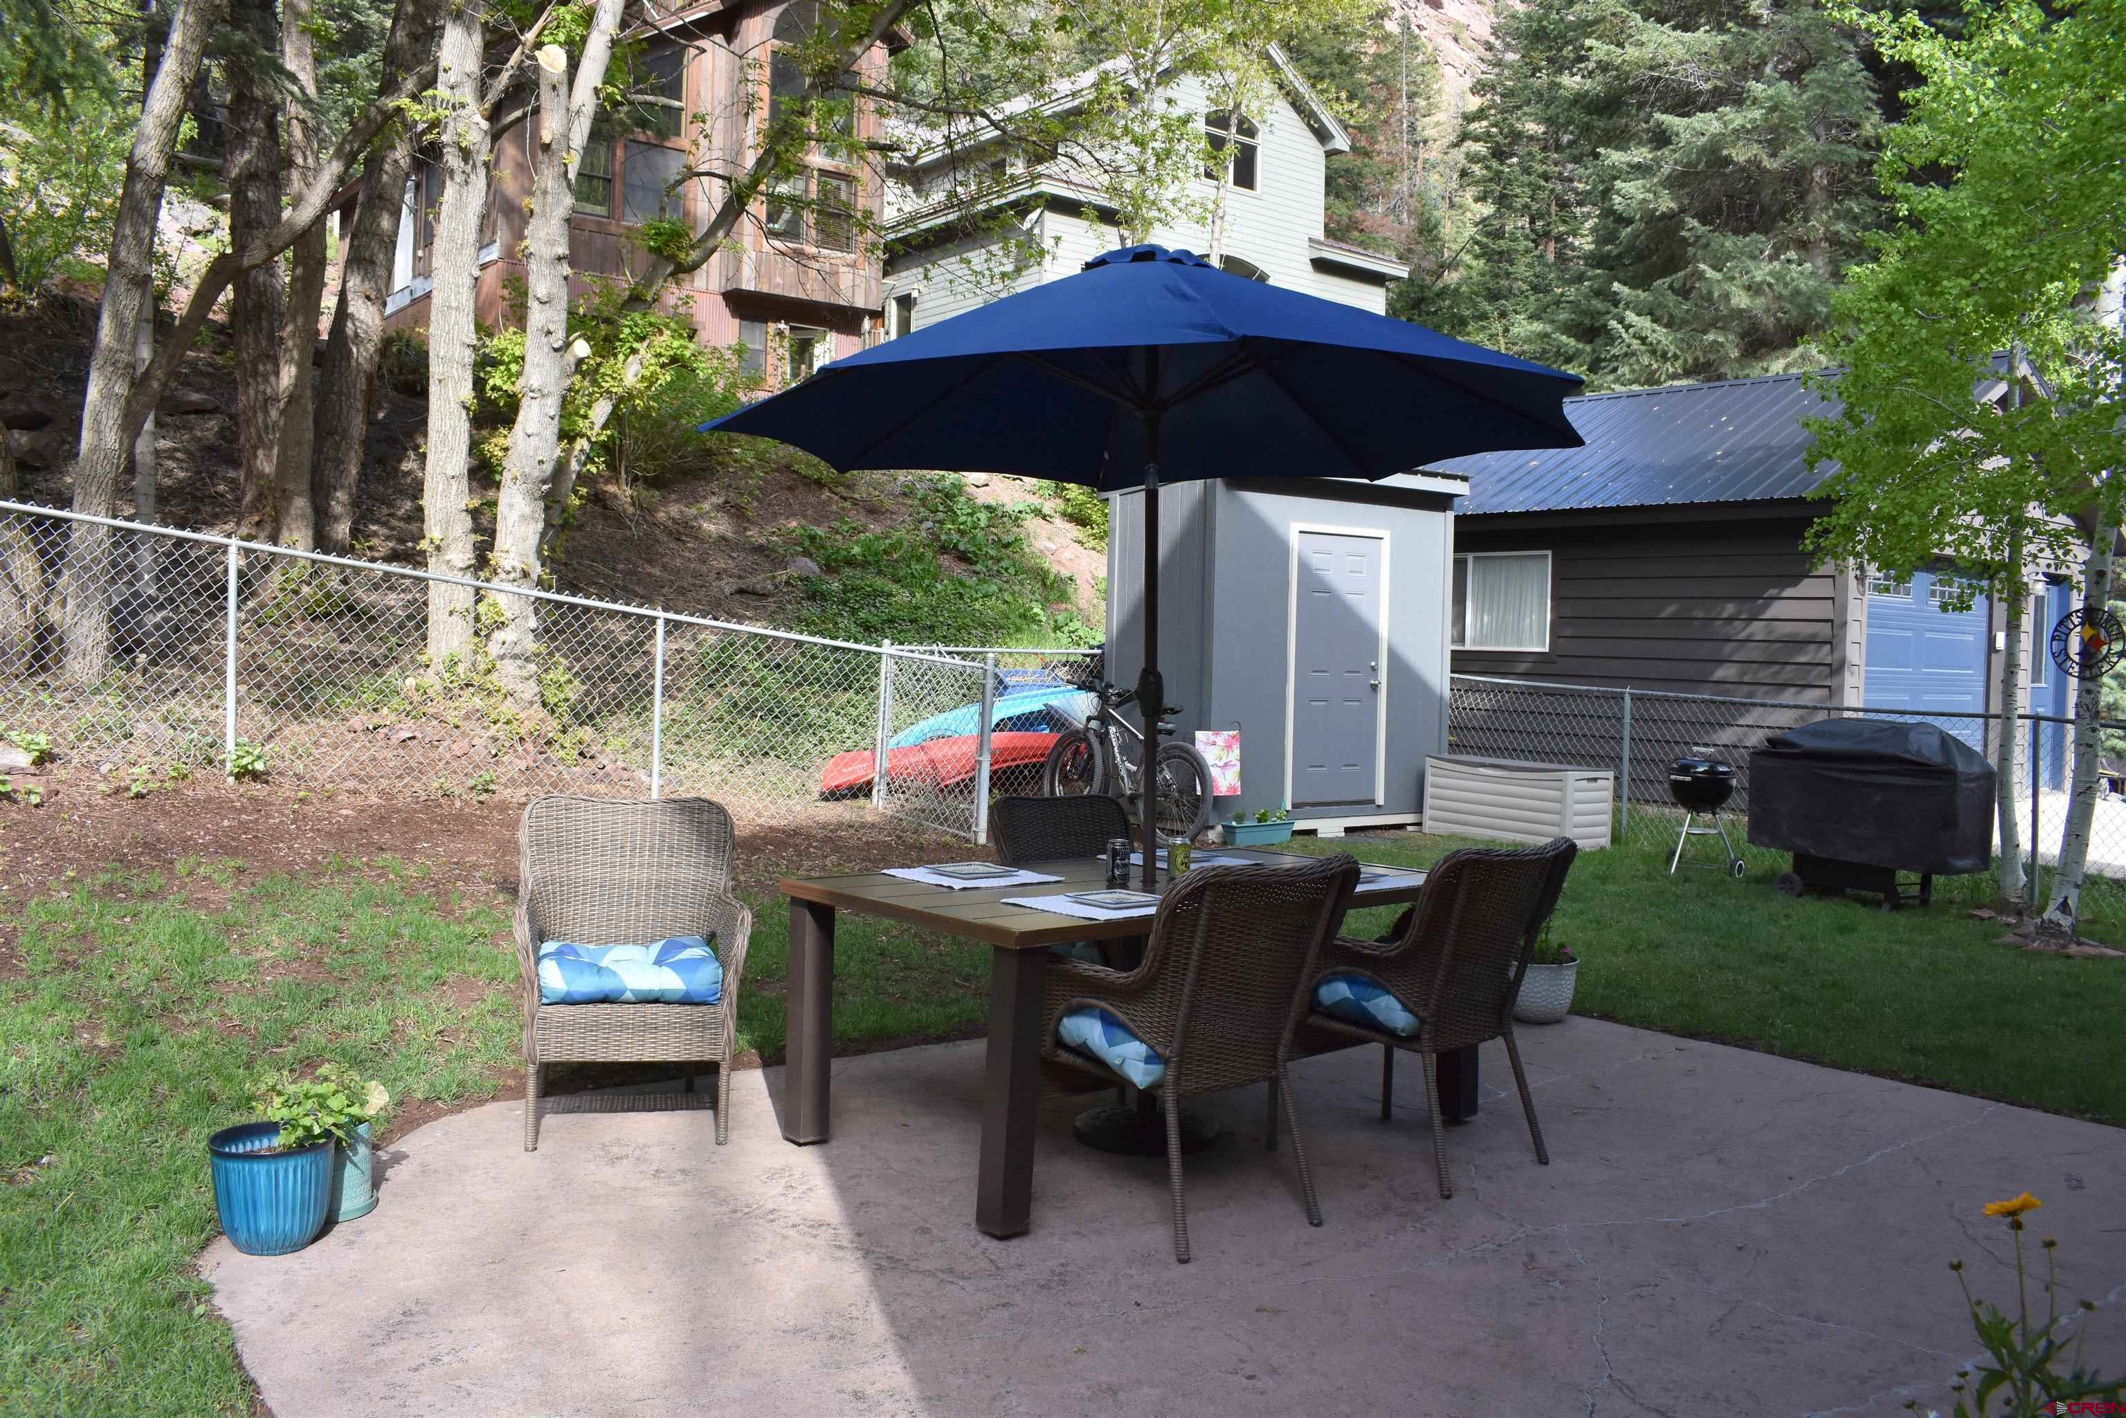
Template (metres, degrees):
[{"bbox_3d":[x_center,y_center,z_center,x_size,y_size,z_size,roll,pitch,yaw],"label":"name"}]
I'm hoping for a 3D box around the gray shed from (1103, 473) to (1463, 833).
[{"bbox_3d":[1.731,-0.434,12.528,2.626,2.734,1.392,0,3,-35],"label":"gray shed"}]

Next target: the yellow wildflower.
[{"bbox_3d":[1.012,0.530,1.700,0.055,0.022,0.055,2,2,17],"label":"yellow wildflower"}]

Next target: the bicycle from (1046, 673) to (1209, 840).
[{"bbox_3d":[0.440,0.350,11.650,0.700,1.100,1.860,-1,3,-38],"label":"bicycle"}]

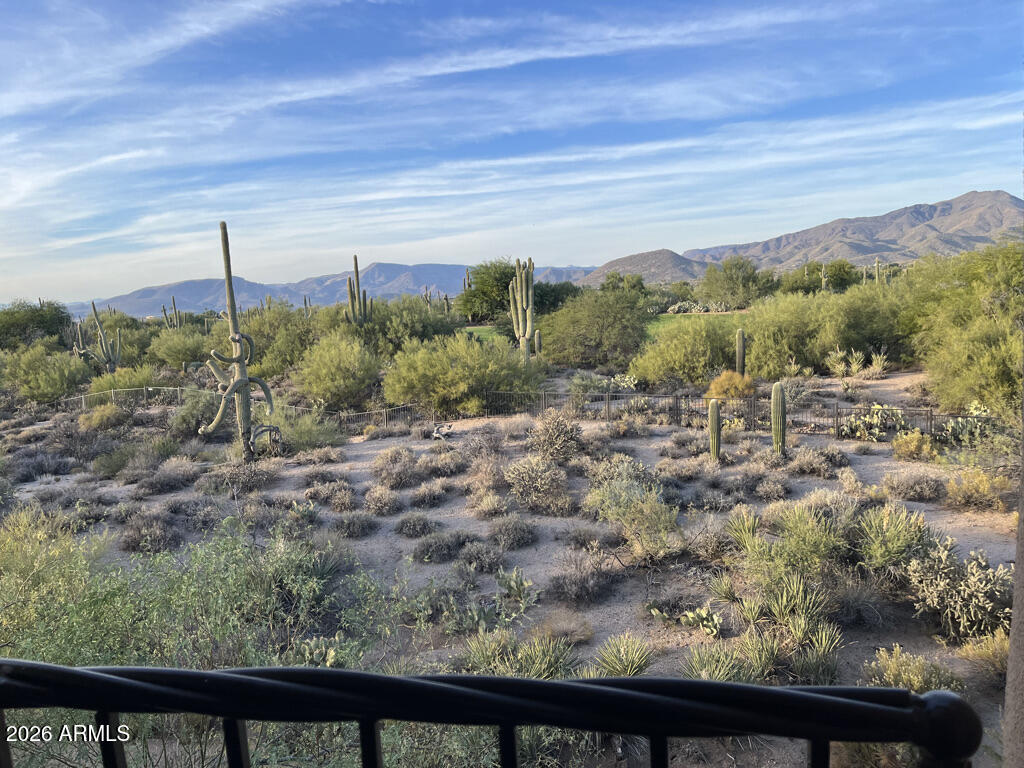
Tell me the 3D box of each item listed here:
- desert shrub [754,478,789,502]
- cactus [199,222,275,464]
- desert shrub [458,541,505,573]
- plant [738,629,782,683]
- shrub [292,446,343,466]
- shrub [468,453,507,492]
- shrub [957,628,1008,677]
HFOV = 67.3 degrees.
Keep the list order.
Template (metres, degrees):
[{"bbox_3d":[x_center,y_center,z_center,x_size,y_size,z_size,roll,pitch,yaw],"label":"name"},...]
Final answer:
[{"bbox_3d":[6.418,2.600,19.024,0.805,0.512,0.725,0,6,0],"label":"desert shrub"},{"bbox_3d":[-9.137,-1.292,25.512,2.520,7.995,1.600,0,6,0],"label":"cactus"},{"bbox_3d":[-0.576,3.190,14.507,0.842,0.490,0.782,0,6,0],"label":"desert shrub"},{"bbox_3d":[2.942,3.170,9.144,0.549,0.557,0.549,0,8,18],"label":"plant"},{"bbox_3d":[-5.754,2.102,22.752,1.481,0.467,1.333,-5,7,-15],"label":"shrub"},{"bbox_3d":[-0.628,2.199,19.531,0.968,0.942,0.871,-3,8,-2],"label":"shrub"},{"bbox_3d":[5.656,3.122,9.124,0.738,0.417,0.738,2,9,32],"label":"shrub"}]

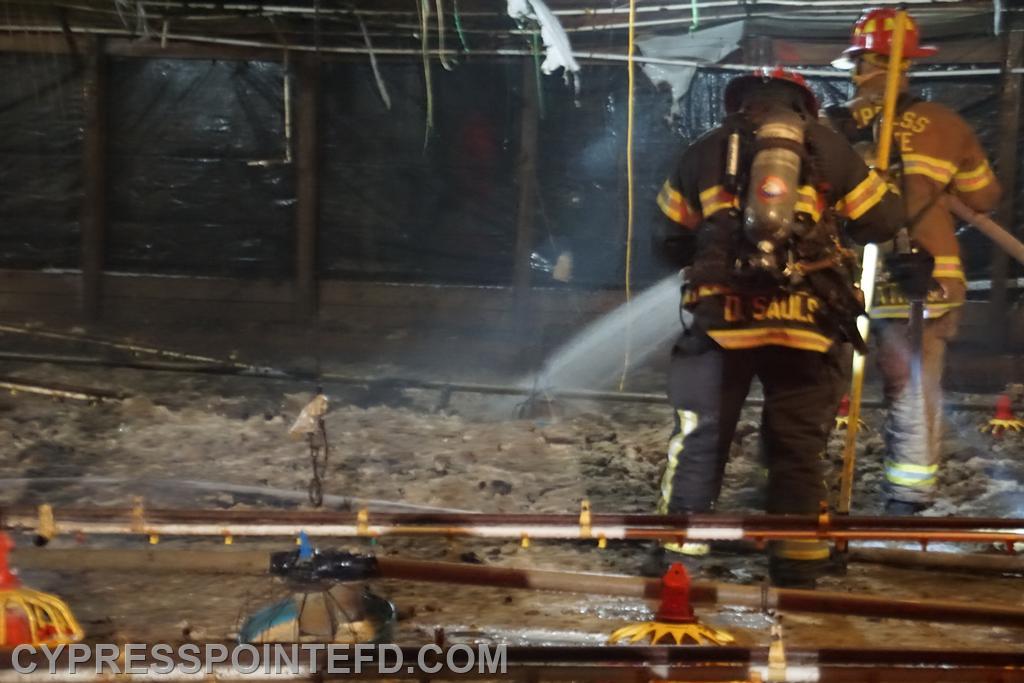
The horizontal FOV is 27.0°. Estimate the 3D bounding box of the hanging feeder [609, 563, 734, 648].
[{"bbox_3d":[0.384,0.667,5.100,0.360,0.290,0.360,1,8,0],"label":"hanging feeder"}]

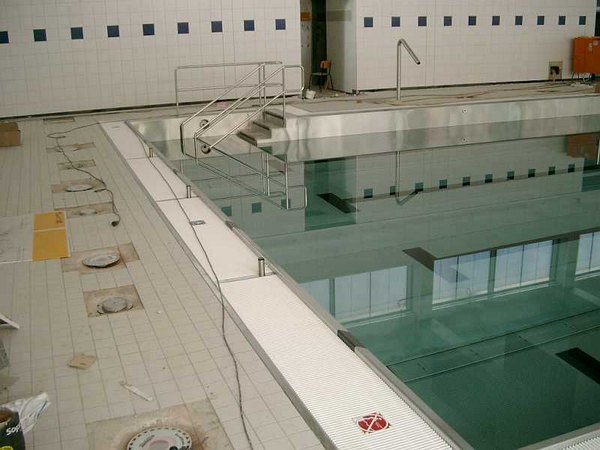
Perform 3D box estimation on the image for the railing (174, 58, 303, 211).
[{"bbox_3d":[-1.163,-2.064,12.535,2.241,2.102,1.332,-8,19,-21],"label":"railing"}]

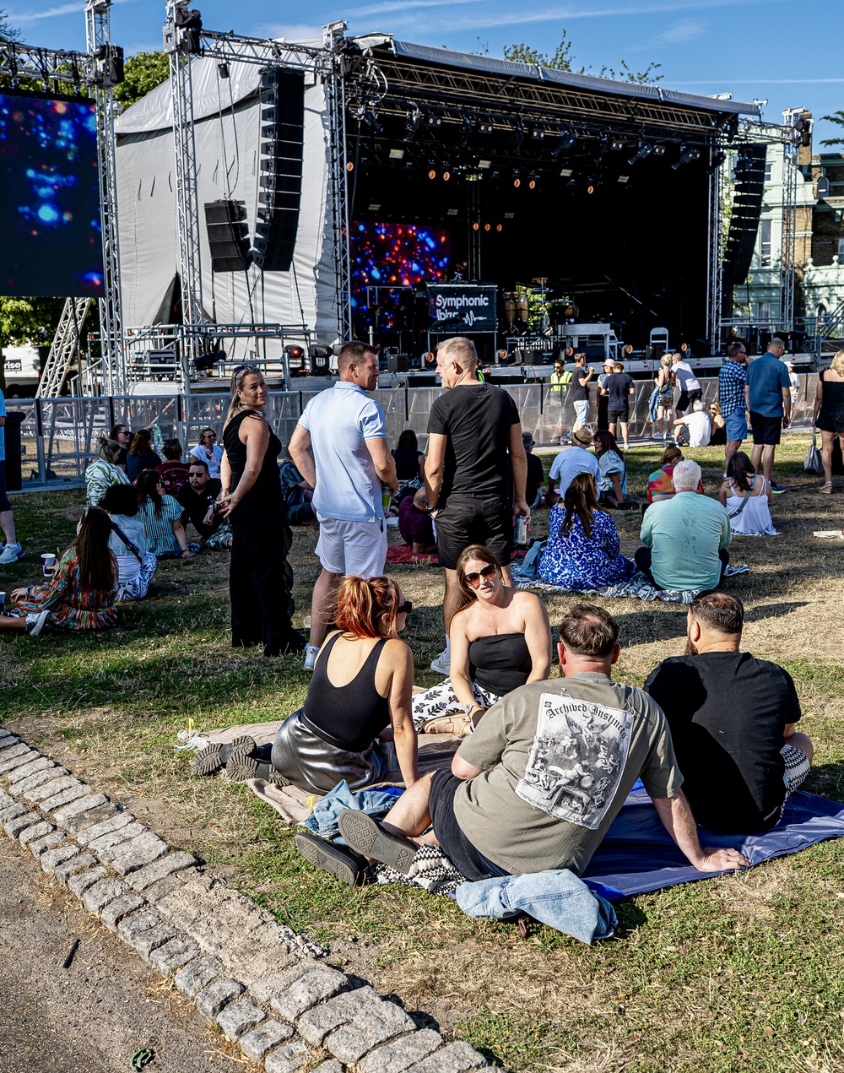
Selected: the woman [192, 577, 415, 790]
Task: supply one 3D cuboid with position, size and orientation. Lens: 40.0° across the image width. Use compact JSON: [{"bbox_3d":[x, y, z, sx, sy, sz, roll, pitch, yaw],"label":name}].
[{"bbox_3d":[-0.468,0.542,4.822,0.760,0.860,0.740,5,11,35],"label":"woman"}]

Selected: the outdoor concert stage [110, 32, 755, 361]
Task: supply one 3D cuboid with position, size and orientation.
[{"bbox_3d":[0.354,-7.341,30.829,12.735,8.600,11.721,-8,11,-39],"label":"outdoor concert stage"}]

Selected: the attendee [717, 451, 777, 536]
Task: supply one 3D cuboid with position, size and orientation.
[{"bbox_3d":[3.073,-0.406,10.900,0.540,0.800,0.720,0,8,3],"label":"attendee"}]

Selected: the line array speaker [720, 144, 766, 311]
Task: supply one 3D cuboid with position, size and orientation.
[{"bbox_3d":[9.050,-8.887,32.238,0.800,3.862,1.150,-8,11,-39],"label":"line array speaker"}]

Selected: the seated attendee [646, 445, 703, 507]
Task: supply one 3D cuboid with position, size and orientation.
[{"bbox_3d":[2.574,-0.585,11.955,0.600,0.820,0.750,0,9,6],"label":"seated attendee"}]

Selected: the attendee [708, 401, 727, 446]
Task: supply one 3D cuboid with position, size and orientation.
[{"bbox_3d":[5.498,-2.127,21.674,0.500,0.830,0.700,-9,11,-40],"label":"attendee"}]

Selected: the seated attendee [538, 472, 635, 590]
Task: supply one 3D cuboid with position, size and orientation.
[{"bbox_3d":[1.216,-0.081,8.724,0.720,0.850,0.750,-1,9,3],"label":"seated attendee"}]

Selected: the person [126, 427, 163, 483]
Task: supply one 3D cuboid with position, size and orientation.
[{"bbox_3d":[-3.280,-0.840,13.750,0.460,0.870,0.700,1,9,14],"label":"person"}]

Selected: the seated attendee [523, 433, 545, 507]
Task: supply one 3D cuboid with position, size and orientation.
[{"bbox_3d":[1.308,-0.848,13.796,0.550,0.840,0.750,1,9,12],"label":"seated attendee"}]

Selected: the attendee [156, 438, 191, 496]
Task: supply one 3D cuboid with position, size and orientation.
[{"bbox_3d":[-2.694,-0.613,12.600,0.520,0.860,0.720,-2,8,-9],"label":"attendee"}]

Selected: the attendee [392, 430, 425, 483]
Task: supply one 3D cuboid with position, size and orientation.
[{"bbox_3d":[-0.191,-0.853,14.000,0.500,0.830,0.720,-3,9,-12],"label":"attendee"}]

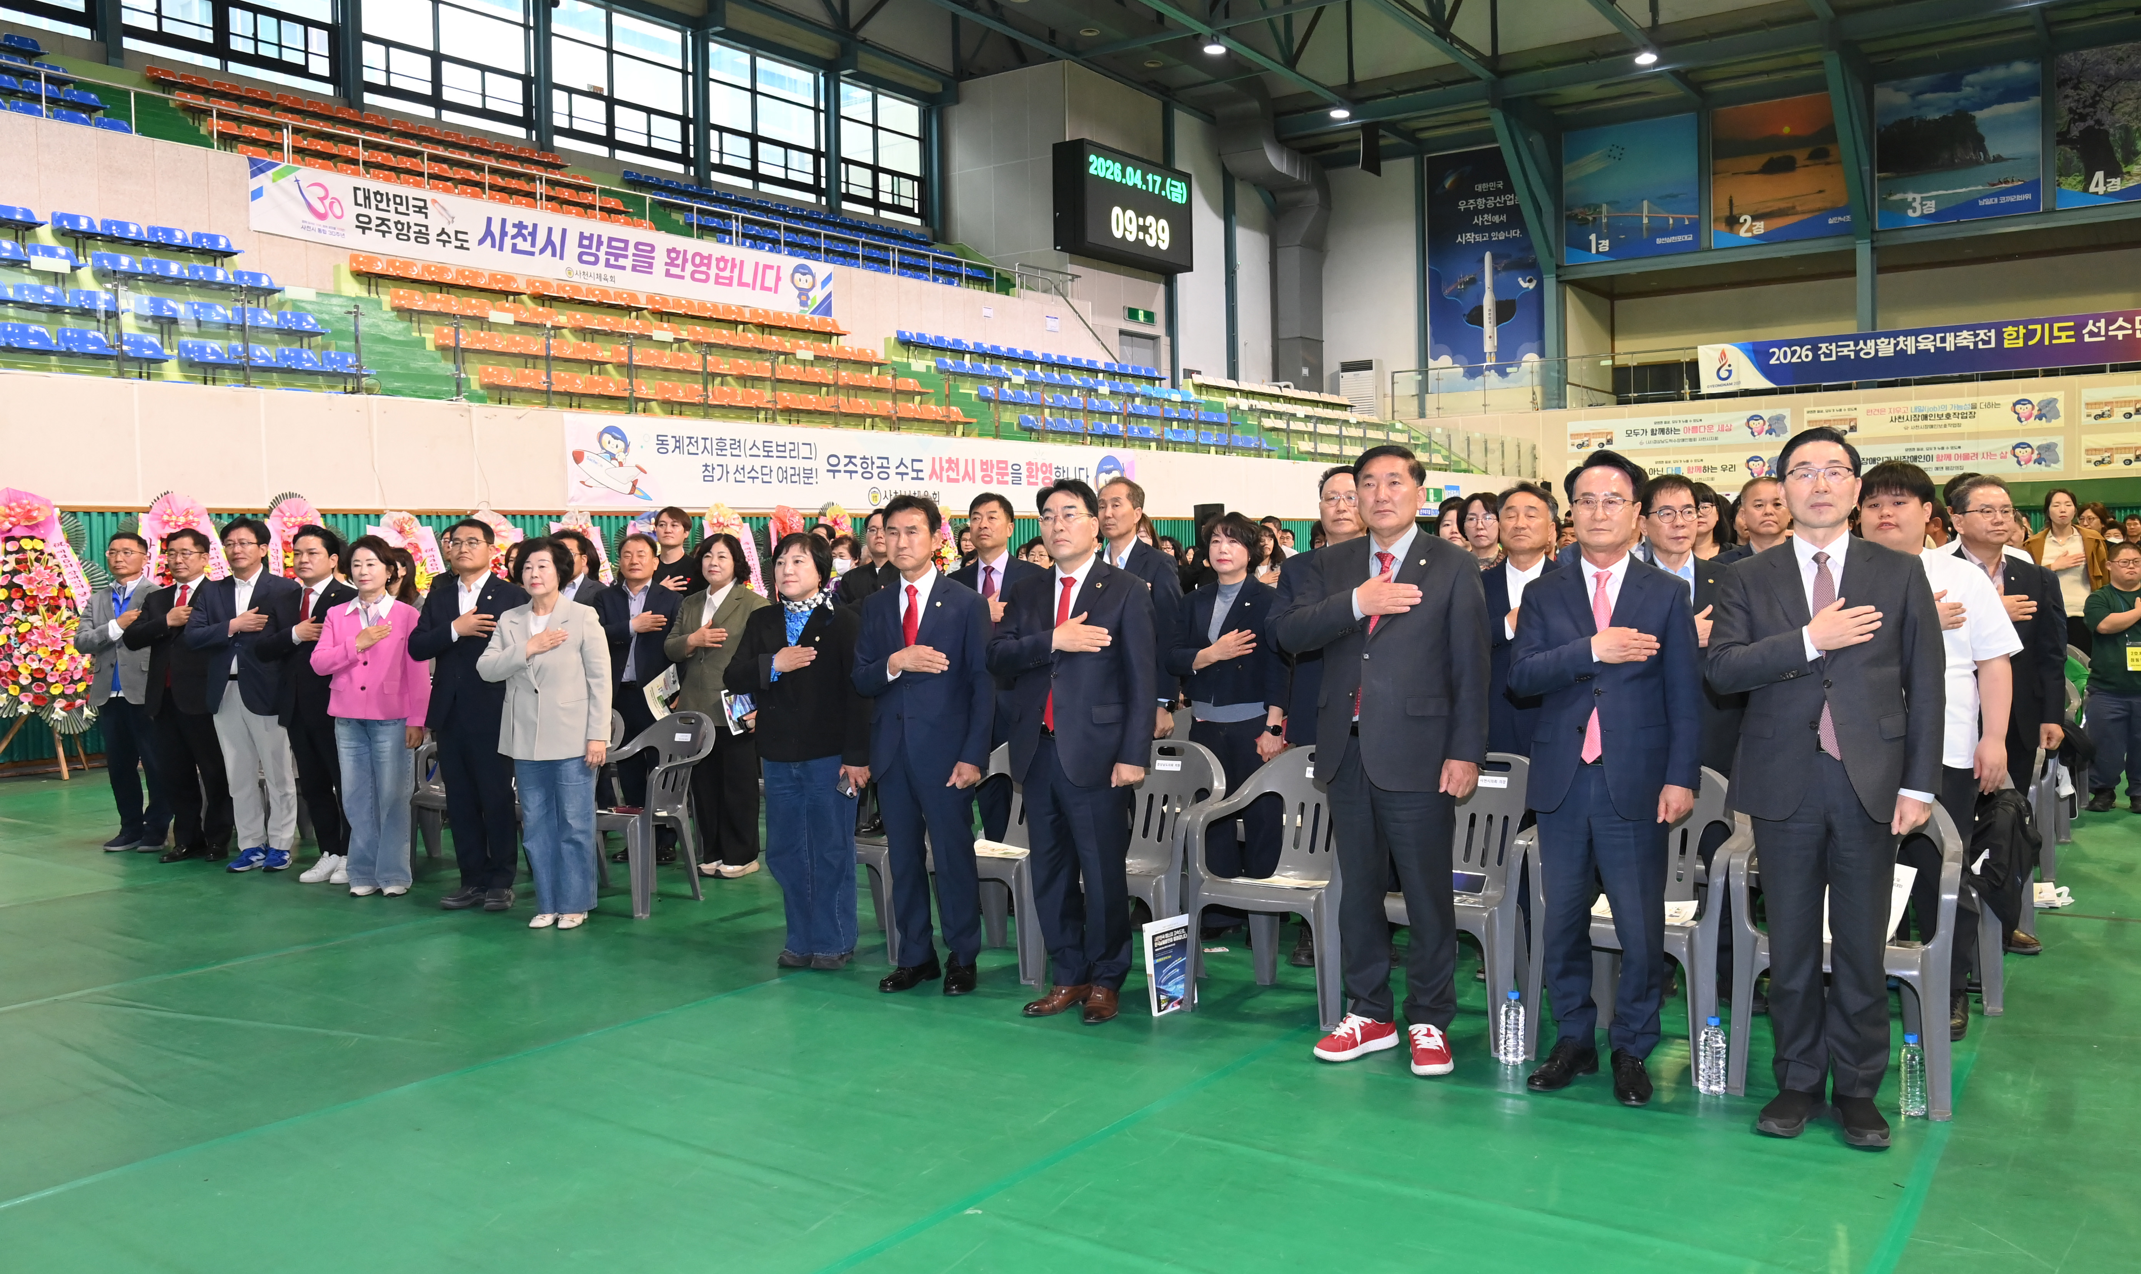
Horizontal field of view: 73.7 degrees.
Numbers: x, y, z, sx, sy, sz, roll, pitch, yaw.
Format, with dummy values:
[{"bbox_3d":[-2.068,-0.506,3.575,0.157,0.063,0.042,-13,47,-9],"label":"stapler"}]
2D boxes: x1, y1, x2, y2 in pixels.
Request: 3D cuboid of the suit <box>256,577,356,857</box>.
[{"bbox_3d":[-3.740,0.391,6.989,0.460,1.370,0.300,0,3,22],"label":"suit"}]

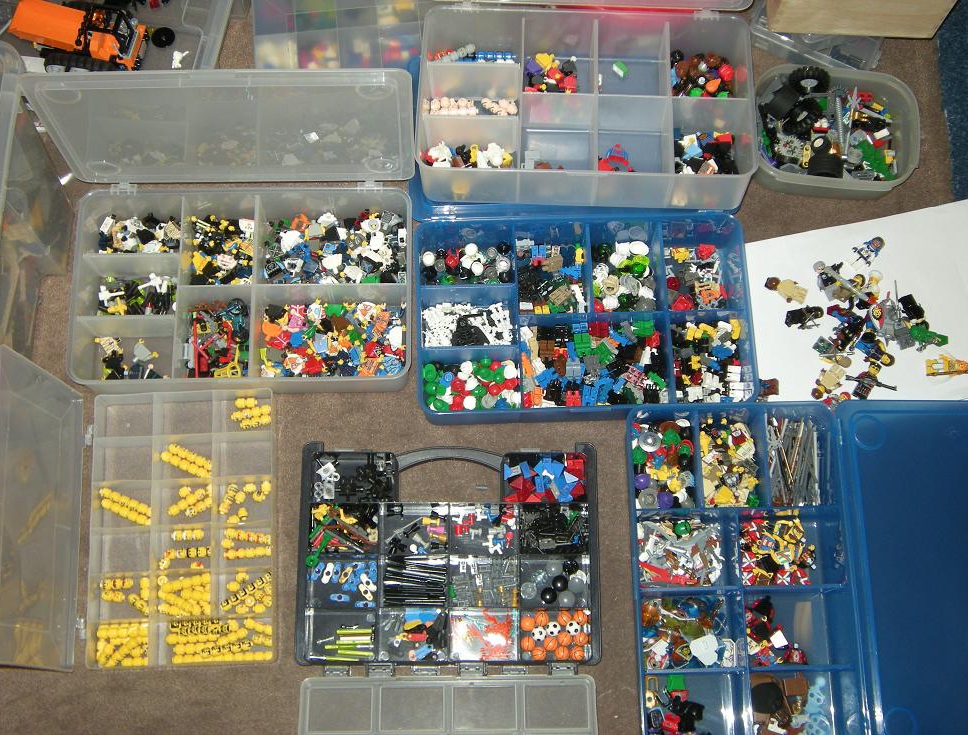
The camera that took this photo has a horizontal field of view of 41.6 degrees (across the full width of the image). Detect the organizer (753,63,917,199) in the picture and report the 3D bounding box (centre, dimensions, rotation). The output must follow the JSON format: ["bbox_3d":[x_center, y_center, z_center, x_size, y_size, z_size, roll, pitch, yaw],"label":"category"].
[{"bbox_3d":[0.370,-0.245,1.359,0.173,0.049,0.136,6,74,0],"label":"organizer"}]

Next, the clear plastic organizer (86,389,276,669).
[{"bbox_3d":[-0.287,0.155,1.228,0.173,0.037,0.262,-2,74,-3],"label":"clear plastic organizer"}]

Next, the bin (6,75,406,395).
[{"bbox_3d":[-0.234,-0.112,1.192,0.340,0.259,0.221,-1,74,-2],"label":"bin"}]

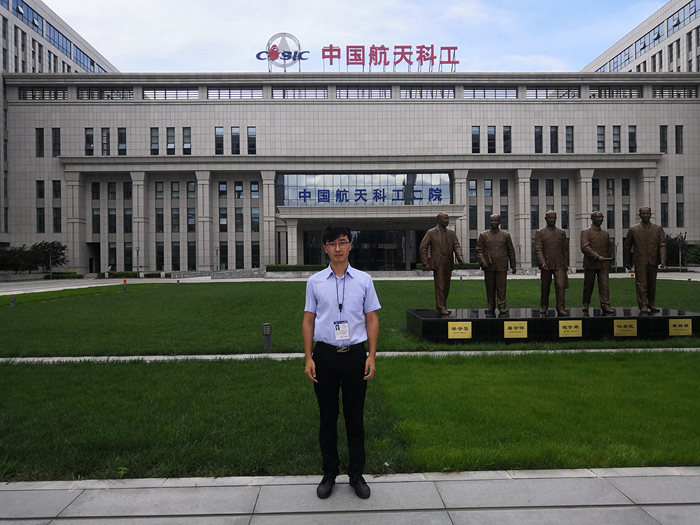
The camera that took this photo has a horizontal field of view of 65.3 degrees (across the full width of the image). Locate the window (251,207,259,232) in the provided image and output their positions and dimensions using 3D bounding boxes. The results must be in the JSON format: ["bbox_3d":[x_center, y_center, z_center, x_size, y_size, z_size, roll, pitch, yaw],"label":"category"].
[{"bbox_3d":[-12.053,-5.431,69.531,0.981,3.095,0.150,-1,0,-1],"label":"window"}]

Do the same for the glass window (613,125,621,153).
[{"bbox_3d":[36.694,-16.868,75.121,1.059,3.965,0.200,-1,0,-1],"label":"glass window"}]

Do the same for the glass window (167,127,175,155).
[{"bbox_3d":[-22.895,-15.499,69.680,1.062,3.537,0.150,-1,0,-2],"label":"glass window"}]

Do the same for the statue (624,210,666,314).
[{"bbox_3d":[5.993,-0.055,11.100,0.780,2.120,0.580,-1,0,17],"label":"statue"}]

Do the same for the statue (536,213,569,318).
[{"bbox_3d":[3.899,-0.016,10.550,0.660,1.988,0.680,-1,0,9],"label":"statue"}]

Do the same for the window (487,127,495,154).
[{"bbox_3d":[17.566,-15.073,67.542,0.910,3.420,0.150,-1,0,-2],"label":"window"}]

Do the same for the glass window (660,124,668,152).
[{"bbox_3d":[39.995,-15.617,69.523,1.000,3.706,0.150,-1,0,-2],"label":"glass window"}]

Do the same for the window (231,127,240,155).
[{"bbox_3d":[-14.665,-15.612,69.929,1.095,3.562,0.150,-1,0,-2],"label":"window"}]

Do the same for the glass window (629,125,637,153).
[{"bbox_3d":[38.889,-16.901,75.176,1.074,3.982,0.200,-1,0,-1],"label":"glass window"}]

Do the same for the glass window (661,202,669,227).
[{"bbox_3d":[40.039,-6.022,69.512,1.000,3.081,0.150,-1,0,-2],"label":"glass window"}]

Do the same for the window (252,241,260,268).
[{"bbox_3d":[-12.395,-0.911,71.579,1.083,3.710,0.150,-1,0,-2],"label":"window"}]

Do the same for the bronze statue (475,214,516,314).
[{"bbox_3d":[2.870,0.012,10.800,0.800,1.942,0.580,-1,0,15],"label":"bronze statue"}]

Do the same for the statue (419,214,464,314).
[{"bbox_3d":[1.844,0.007,10.970,0.820,2.030,0.660,-1,0,-35],"label":"statue"}]

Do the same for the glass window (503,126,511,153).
[{"bbox_3d":[19.511,-15.091,67.594,0.910,3.420,0.150,-1,0,-2],"label":"glass window"}]

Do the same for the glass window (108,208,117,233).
[{"bbox_3d":[-30.967,-5.386,71.028,1.066,3.175,0.150,-1,0,-2],"label":"glass window"}]

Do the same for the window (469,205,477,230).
[{"bbox_3d":[15.827,-5.730,70.228,0.990,3.100,0.150,-1,0,-1],"label":"window"}]

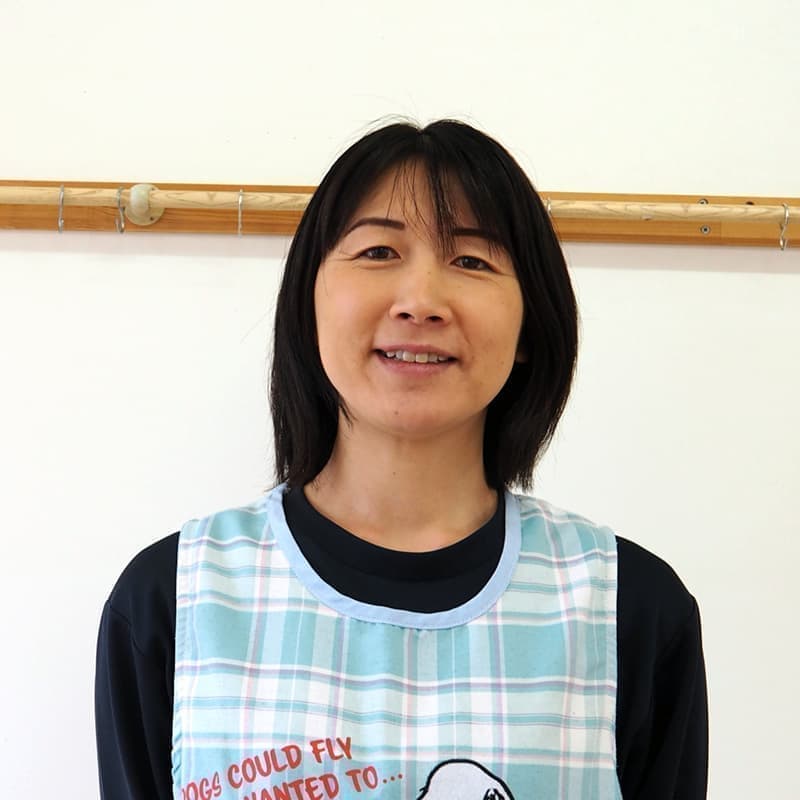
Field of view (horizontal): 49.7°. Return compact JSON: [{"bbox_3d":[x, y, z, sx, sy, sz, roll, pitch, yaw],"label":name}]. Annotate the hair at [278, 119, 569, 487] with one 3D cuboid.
[{"bbox_3d":[0.019,-0.072,0.680,0.230,0.280,0.210,3,-5,1],"label":"hair"}]

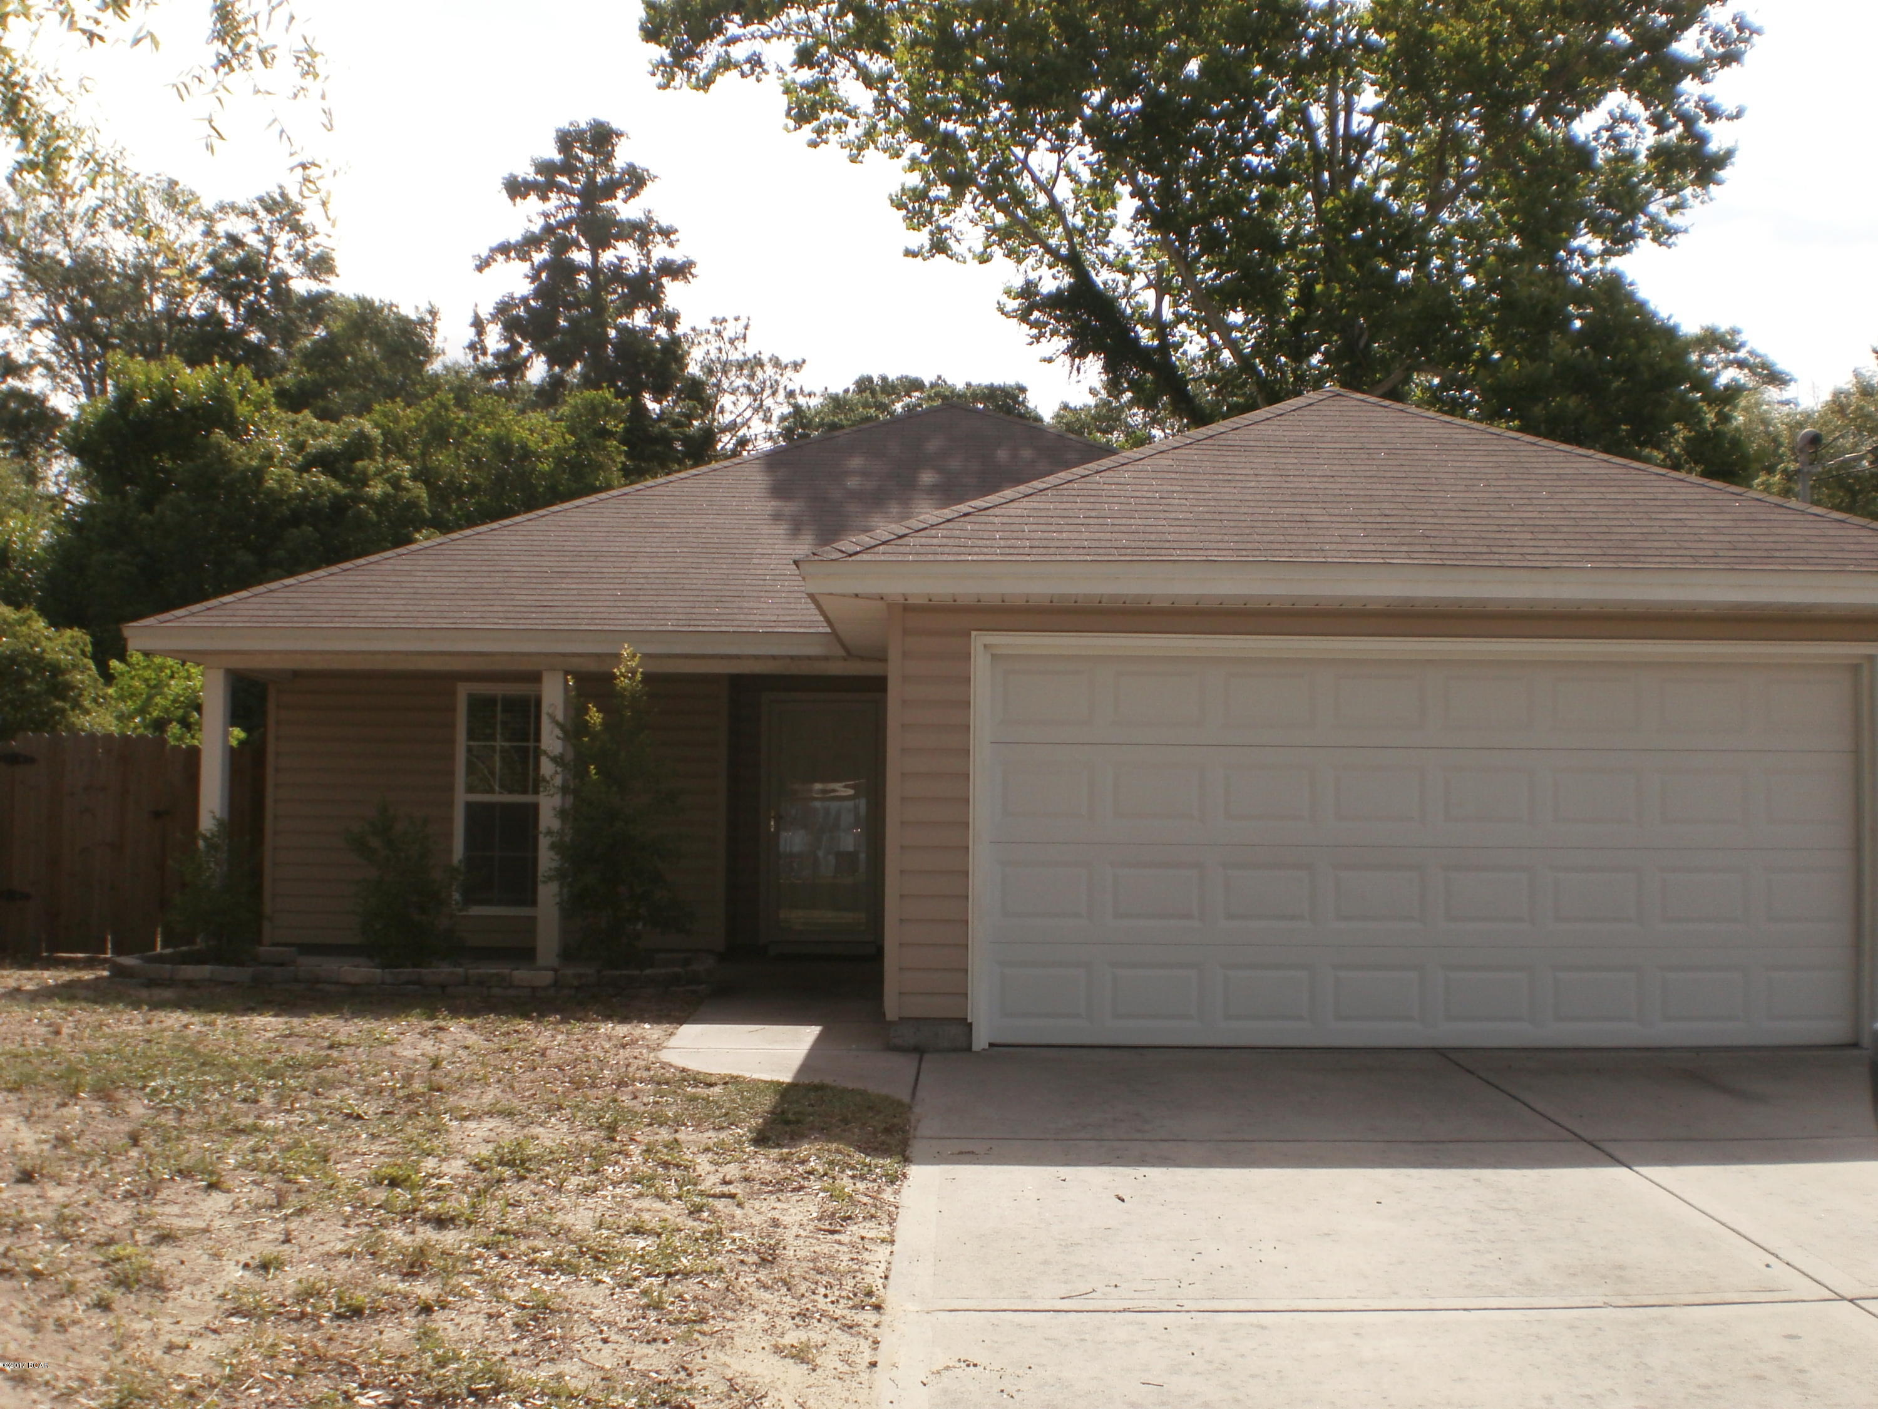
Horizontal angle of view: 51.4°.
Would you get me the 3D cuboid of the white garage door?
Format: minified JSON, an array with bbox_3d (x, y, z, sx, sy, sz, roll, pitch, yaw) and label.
[{"bbox_3d":[2.580,0.770,10.470,4.790,2.130,0.100,1,-3,1],"label":"white garage door"}]

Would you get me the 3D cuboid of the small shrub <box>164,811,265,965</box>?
[{"bbox_3d":[-5.310,1.360,14.250,0.730,1.100,0.730,1,-3,1],"label":"small shrub"}]

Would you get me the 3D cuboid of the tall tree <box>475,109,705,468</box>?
[{"bbox_3d":[-6.200,-3.600,35.000,4.800,13.700,4.800,1,-3,1],"label":"tall tree"}]

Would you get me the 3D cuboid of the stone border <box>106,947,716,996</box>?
[{"bbox_3d":[-3.760,1.960,14.350,4.350,0.210,1.300,1,-3,1],"label":"stone border"}]

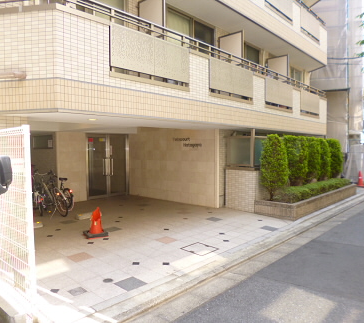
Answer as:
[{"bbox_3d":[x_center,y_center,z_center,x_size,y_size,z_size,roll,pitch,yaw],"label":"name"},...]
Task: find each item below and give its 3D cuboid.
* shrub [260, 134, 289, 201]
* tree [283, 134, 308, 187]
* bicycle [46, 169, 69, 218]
[{"bbox_3d":[2.385,0.153,7.650,0.750,1.690,0.750,2,3,43],"label":"shrub"},{"bbox_3d":[3.230,0.040,8.530,0.740,1.580,0.740,2,3,43],"label":"tree"},{"bbox_3d":[-3.060,0.770,7.270,1.620,1.030,0.520,2,3,43],"label":"bicycle"}]

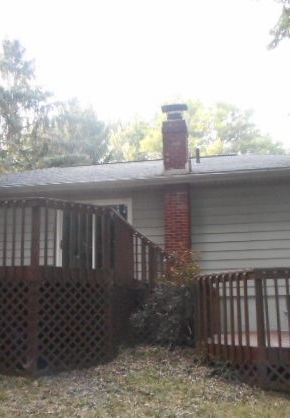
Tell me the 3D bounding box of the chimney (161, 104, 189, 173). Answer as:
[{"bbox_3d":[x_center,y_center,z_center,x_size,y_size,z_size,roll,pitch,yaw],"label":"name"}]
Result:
[{"bbox_3d":[0.751,-1.670,9.748,0.570,1.530,0.560,-3,-11,10],"label":"chimney"}]

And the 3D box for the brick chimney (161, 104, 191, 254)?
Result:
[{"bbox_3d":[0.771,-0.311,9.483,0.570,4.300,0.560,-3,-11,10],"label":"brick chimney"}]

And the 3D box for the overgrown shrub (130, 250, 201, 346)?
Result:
[{"bbox_3d":[0.356,1.529,7.000,1.100,1.580,1.050,-3,-11,10],"label":"overgrown shrub"}]

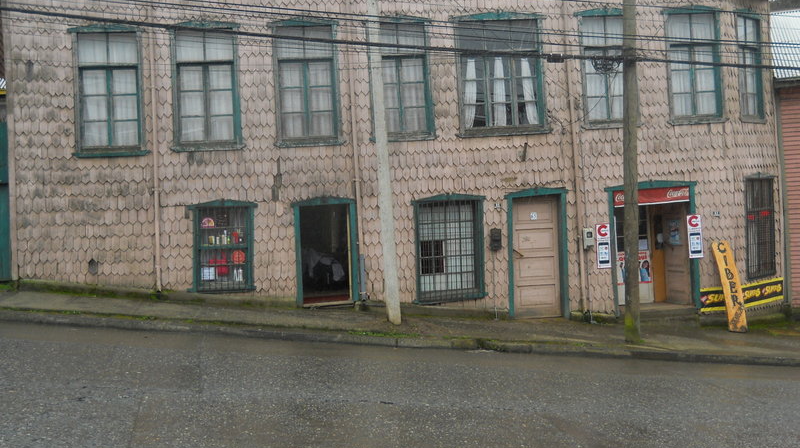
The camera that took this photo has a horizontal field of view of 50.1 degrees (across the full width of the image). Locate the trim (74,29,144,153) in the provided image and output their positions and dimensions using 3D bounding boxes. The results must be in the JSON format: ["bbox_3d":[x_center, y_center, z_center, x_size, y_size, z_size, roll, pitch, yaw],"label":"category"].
[{"bbox_3d":[-5.096,-2.310,14.958,1.105,2.226,0.170,-3,-1,-10],"label":"trim"}]

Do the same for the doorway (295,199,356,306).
[{"bbox_3d":[-1.393,0.544,15.981,1.135,1.999,0.220,-3,-1,-10],"label":"doorway"}]

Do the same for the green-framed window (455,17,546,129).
[{"bbox_3d":[1.897,-2.833,16.243,1.721,2.222,0.170,-3,-1,-10],"label":"green-framed window"}]

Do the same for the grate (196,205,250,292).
[{"bbox_3d":[-3.218,0.456,15.625,0.937,1.549,0.060,-3,-1,-10],"label":"grate"}]

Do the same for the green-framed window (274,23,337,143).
[{"bbox_3d":[-1.701,-2.588,15.583,1.117,2.250,0.170,-3,-1,-10],"label":"green-framed window"}]

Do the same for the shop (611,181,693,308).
[{"bbox_3d":[5.012,0.442,17.269,1.734,2.492,0.500,-3,-1,-10],"label":"shop"}]

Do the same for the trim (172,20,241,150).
[{"bbox_3d":[-3.451,-2.462,15.262,1.012,2.132,0.170,-3,-1,-10],"label":"trim"}]

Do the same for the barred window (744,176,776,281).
[{"bbox_3d":[7.620,0.051,18.047,1.238,2.200,0.120,-2,-2,-38],"label":"barred window"}]

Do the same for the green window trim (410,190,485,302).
[{"bbox_3d":[0.908,0.467,15.948,1.192,1.912,0.170,-3,-1,-10],"label":"green window trim"}]

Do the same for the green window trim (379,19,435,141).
[{"bbox_3d":[0.033,-2.766,16.293,1.279,2.316,0.140,-3,-1,-10],"label":"green window trim"}]

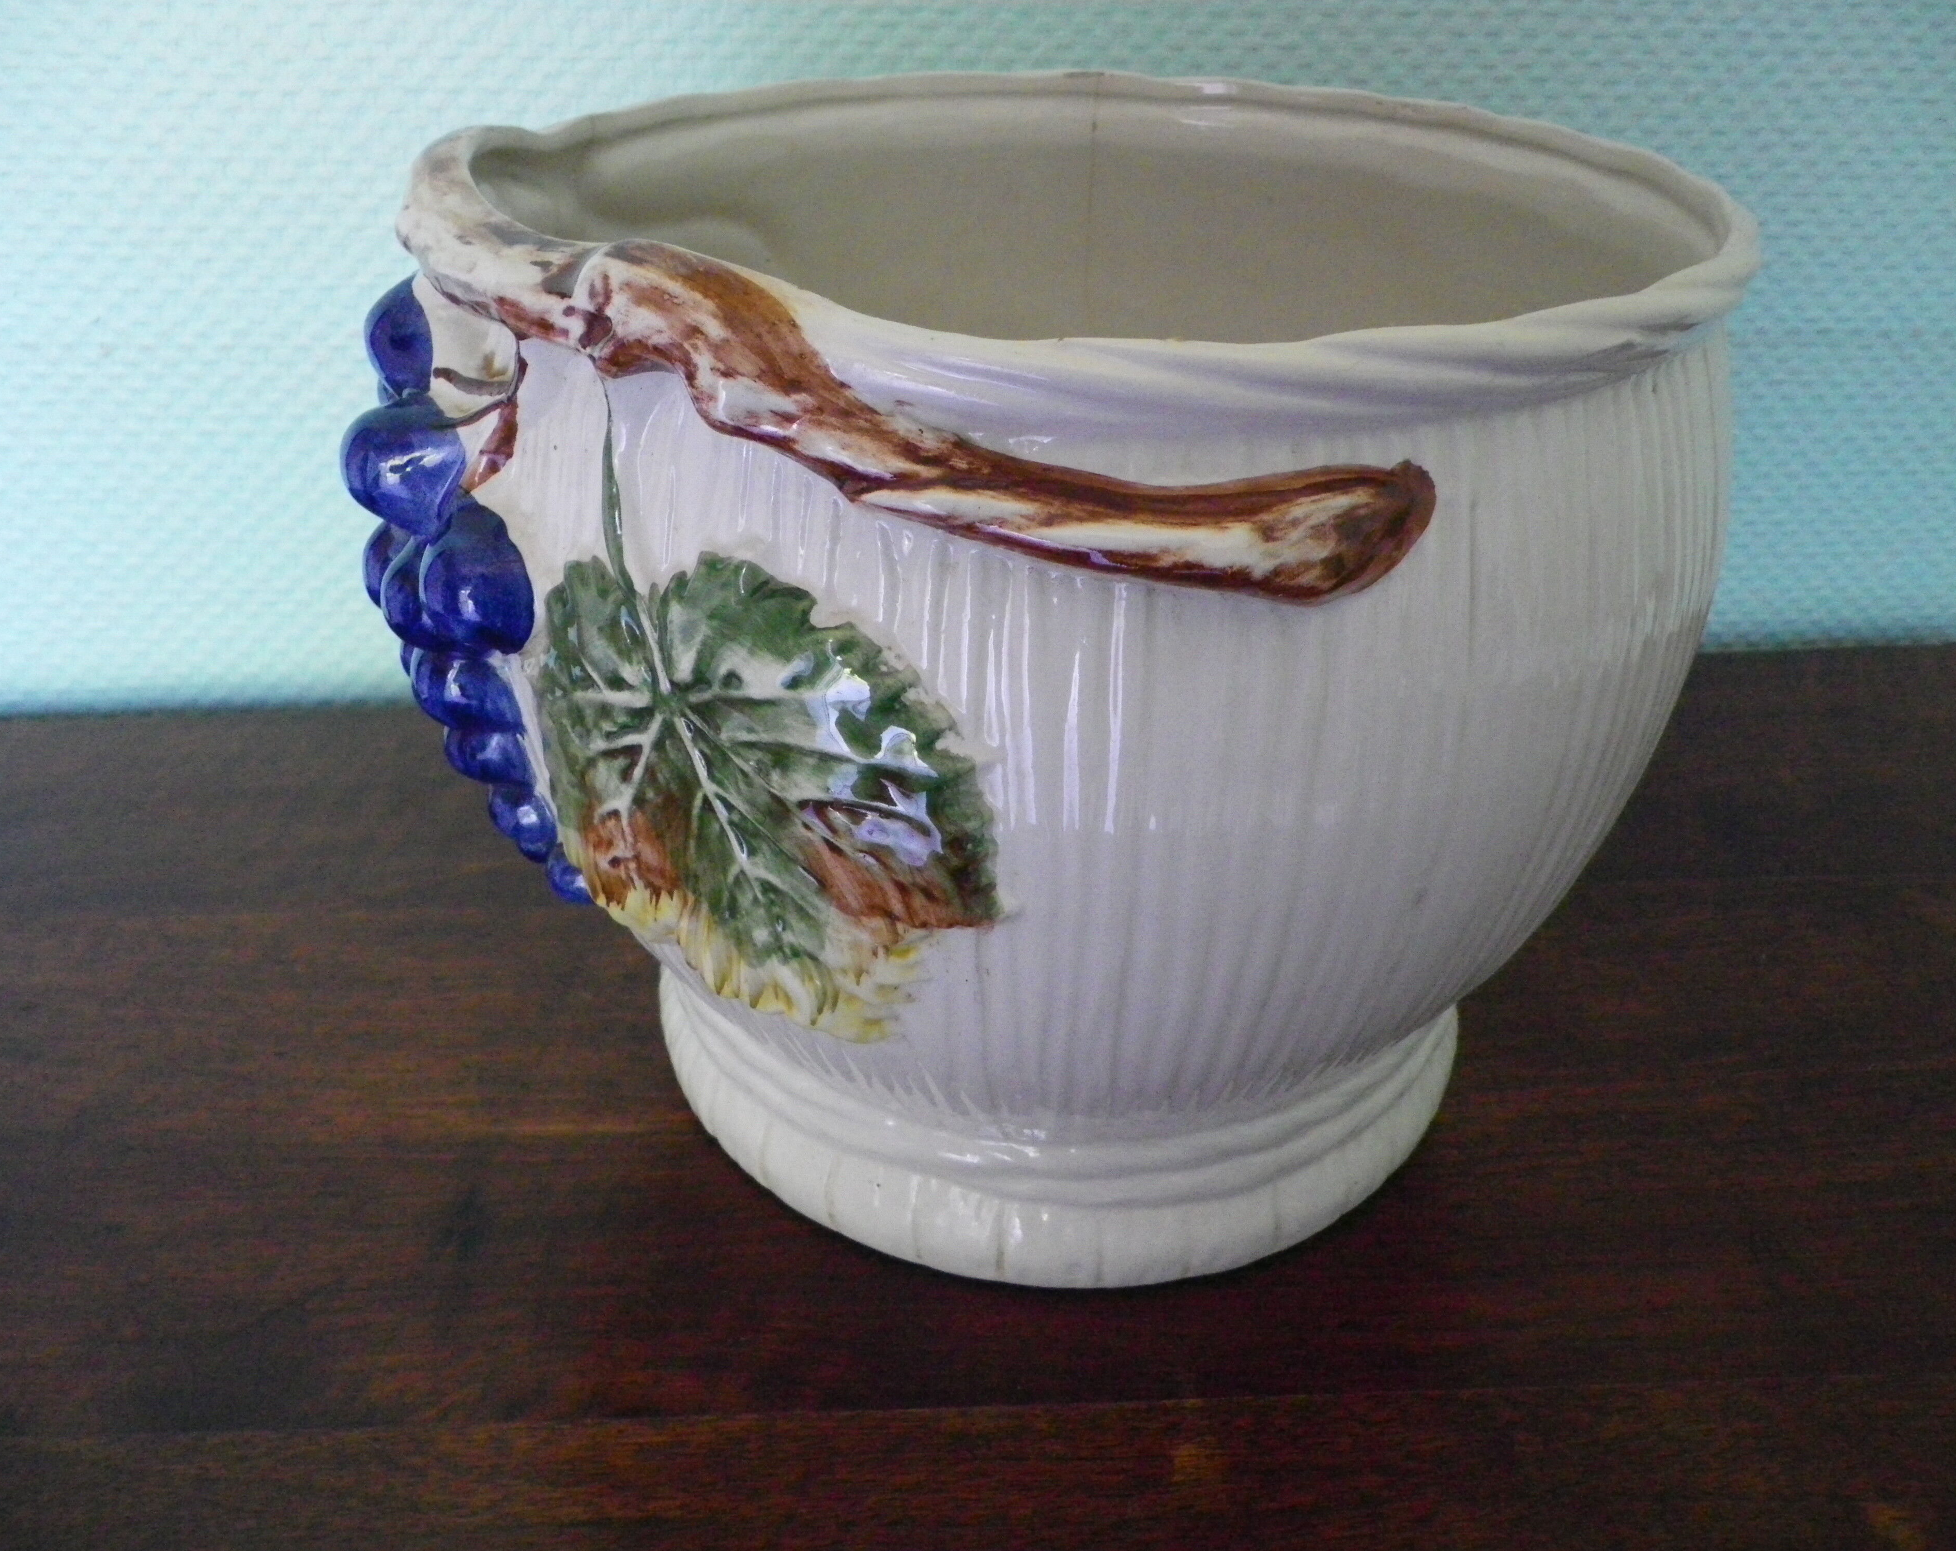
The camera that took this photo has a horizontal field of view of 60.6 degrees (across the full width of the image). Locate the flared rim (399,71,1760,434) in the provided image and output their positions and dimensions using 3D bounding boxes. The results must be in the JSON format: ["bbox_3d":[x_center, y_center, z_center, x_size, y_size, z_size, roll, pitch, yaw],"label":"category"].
[{"bbox_3d":[0.021,-0.118,0.351,0.266,0.021,0.260,-4,31,-8],"label":"flared rim"}]

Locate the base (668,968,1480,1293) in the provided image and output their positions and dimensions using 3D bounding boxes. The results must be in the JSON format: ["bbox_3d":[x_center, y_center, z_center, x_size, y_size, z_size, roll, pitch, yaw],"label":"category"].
[{"bbox_3d":[0.022,0.048,0.448,0.209,0.045,0.209,-4,31,-8],"label":"base"}]

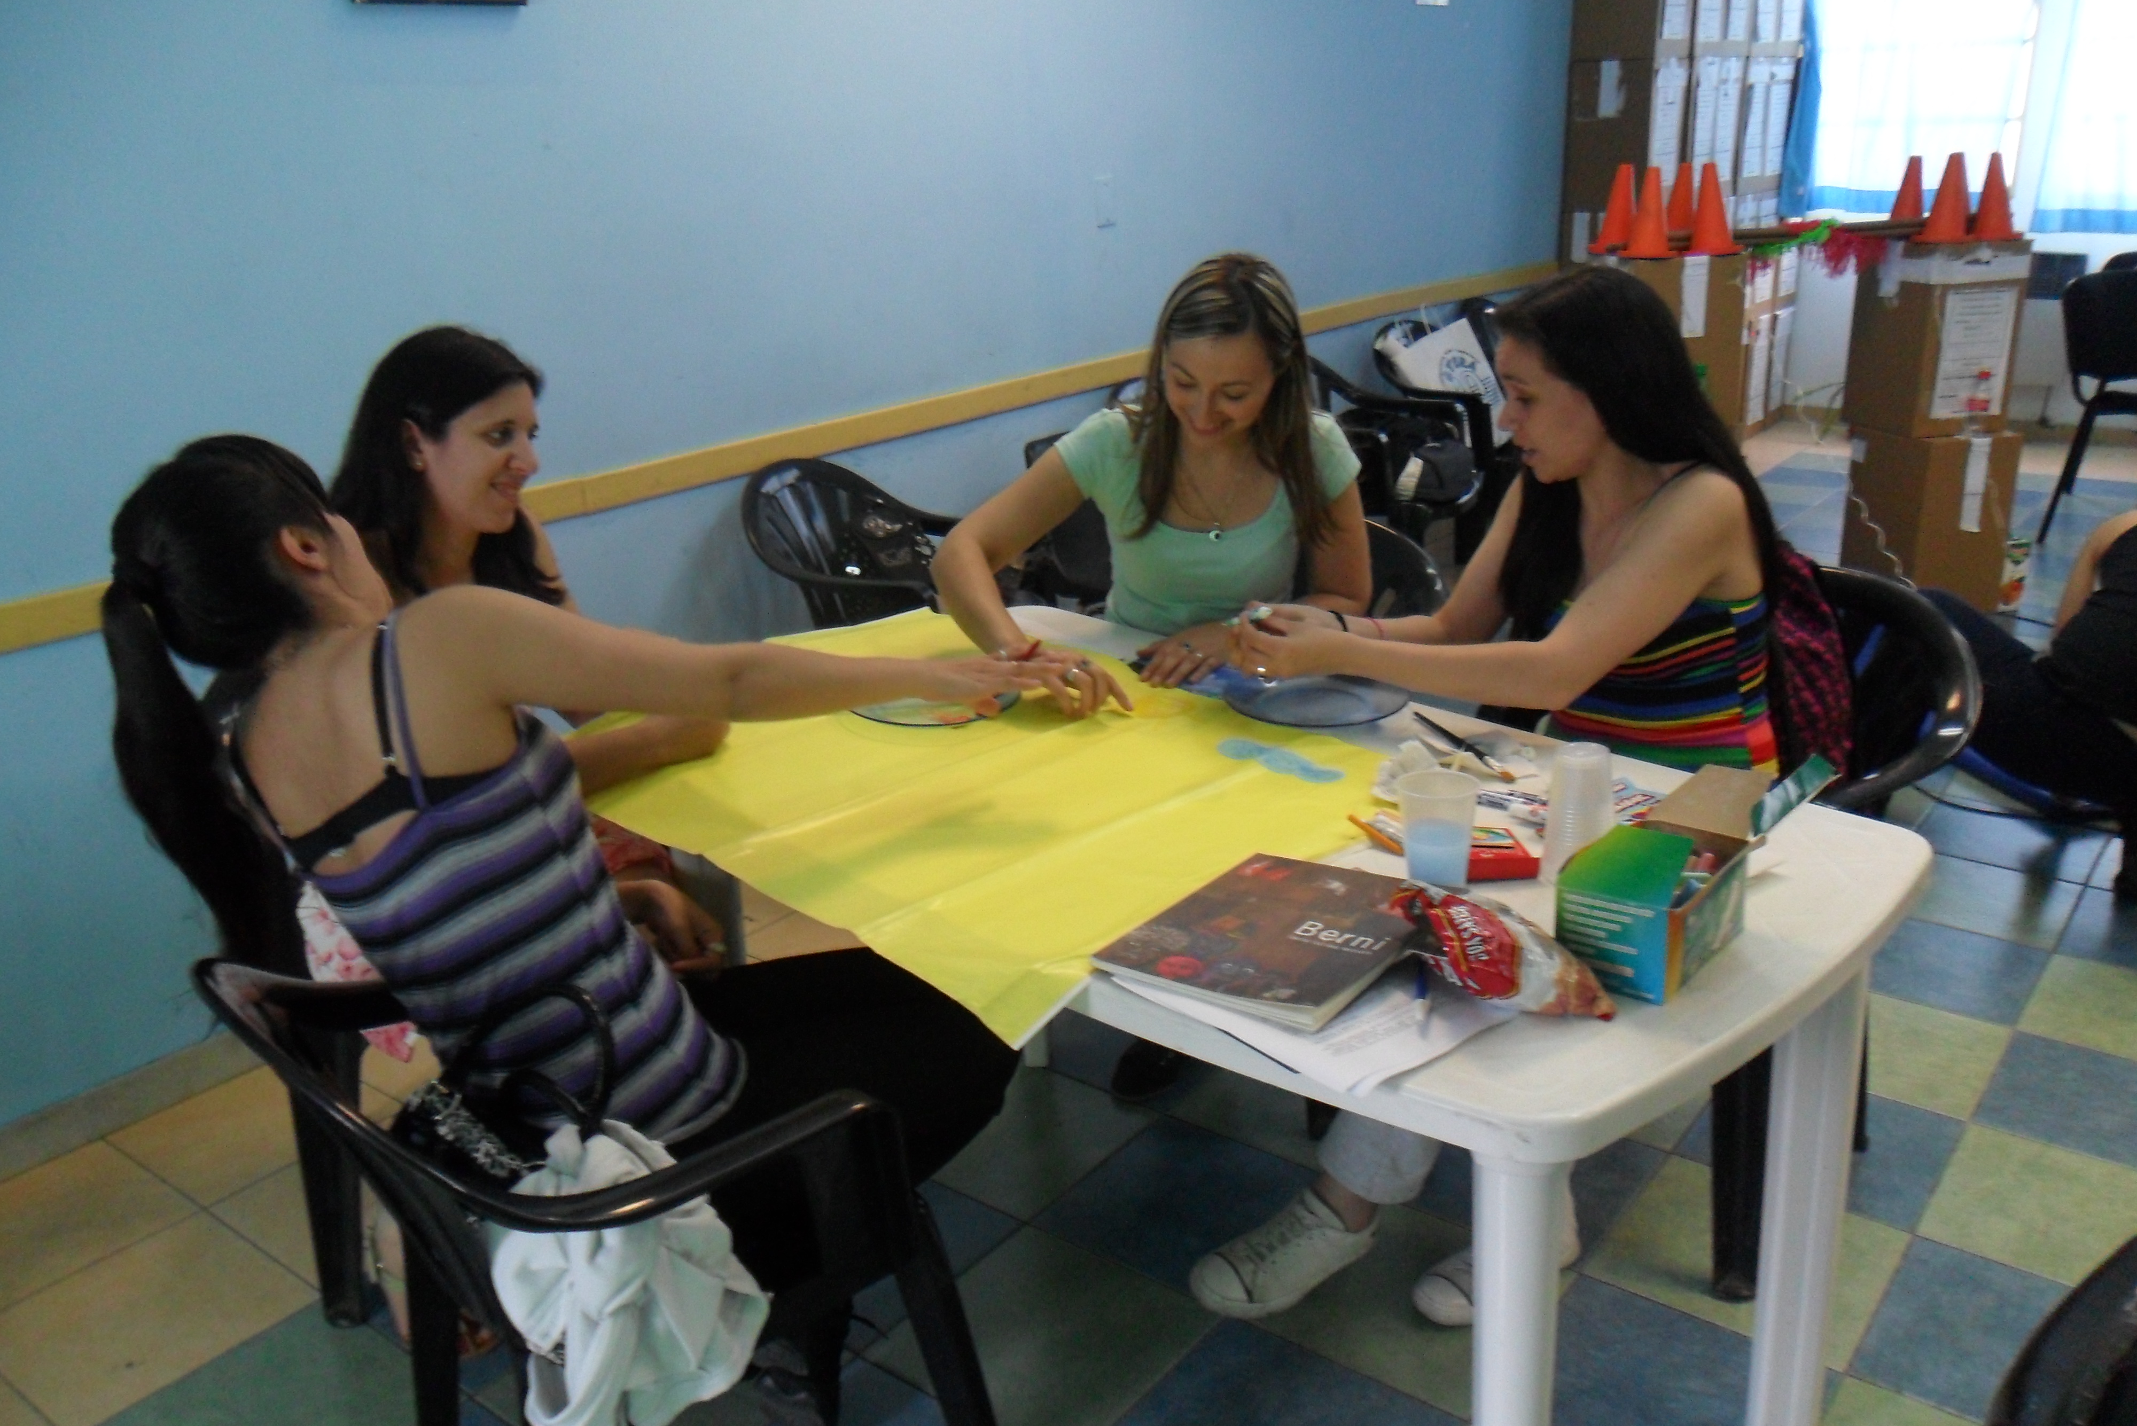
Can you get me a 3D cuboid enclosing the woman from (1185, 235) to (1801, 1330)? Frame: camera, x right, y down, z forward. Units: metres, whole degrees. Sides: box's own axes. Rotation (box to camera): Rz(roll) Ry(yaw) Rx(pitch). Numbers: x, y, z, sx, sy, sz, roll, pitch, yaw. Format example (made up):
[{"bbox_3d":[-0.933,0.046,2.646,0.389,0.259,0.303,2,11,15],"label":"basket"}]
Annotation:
[{"bbox_3d":[0.554,0.062,2.249,1.000,1.240,0.550,-13,22,-29],"label":"woman"}]

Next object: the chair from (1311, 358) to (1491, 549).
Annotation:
[{"bbox_3d":[0.947,-0.686,5.104,0.570,0.800,0.570,9,22,30],"label":"chair"}]

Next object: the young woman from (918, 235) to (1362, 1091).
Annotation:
[{"bbox_3d":[0.267,-0.059,2.642,0.660,1.240,0.750,5,20,20],"label":"young woman"}]

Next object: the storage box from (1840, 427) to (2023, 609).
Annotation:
[{"bbox_3d":[2.596,-0.597,5.063,0.306,0.530,0.360,-6,19,-10],"label":"storage box"}]

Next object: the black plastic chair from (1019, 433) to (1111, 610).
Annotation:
[{"bbox_3d":[0.230,-0.259,3.924,0.550,0.800,0.530,12,23,36],"label":"black plastic chair"}]

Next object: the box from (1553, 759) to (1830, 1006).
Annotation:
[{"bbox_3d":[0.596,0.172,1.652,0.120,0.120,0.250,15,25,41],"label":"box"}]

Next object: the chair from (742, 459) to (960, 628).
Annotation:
[{"bbox_3d":[-0.289,-0.106,3.534,0.560,0.800,0.560,8,21,27],"label":"chair"}]

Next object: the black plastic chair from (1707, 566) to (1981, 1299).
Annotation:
[{"bbox_3d":[0.839,0.259,2.319,0.560,0.800,0.560,15,25,42],"label":"black plastic chair"}]

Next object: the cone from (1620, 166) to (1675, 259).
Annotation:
[{"bbox_3d":[1.767,-1.527,5.055,0.170,0.270,0.170,1,19,10],"label":"cone"}]

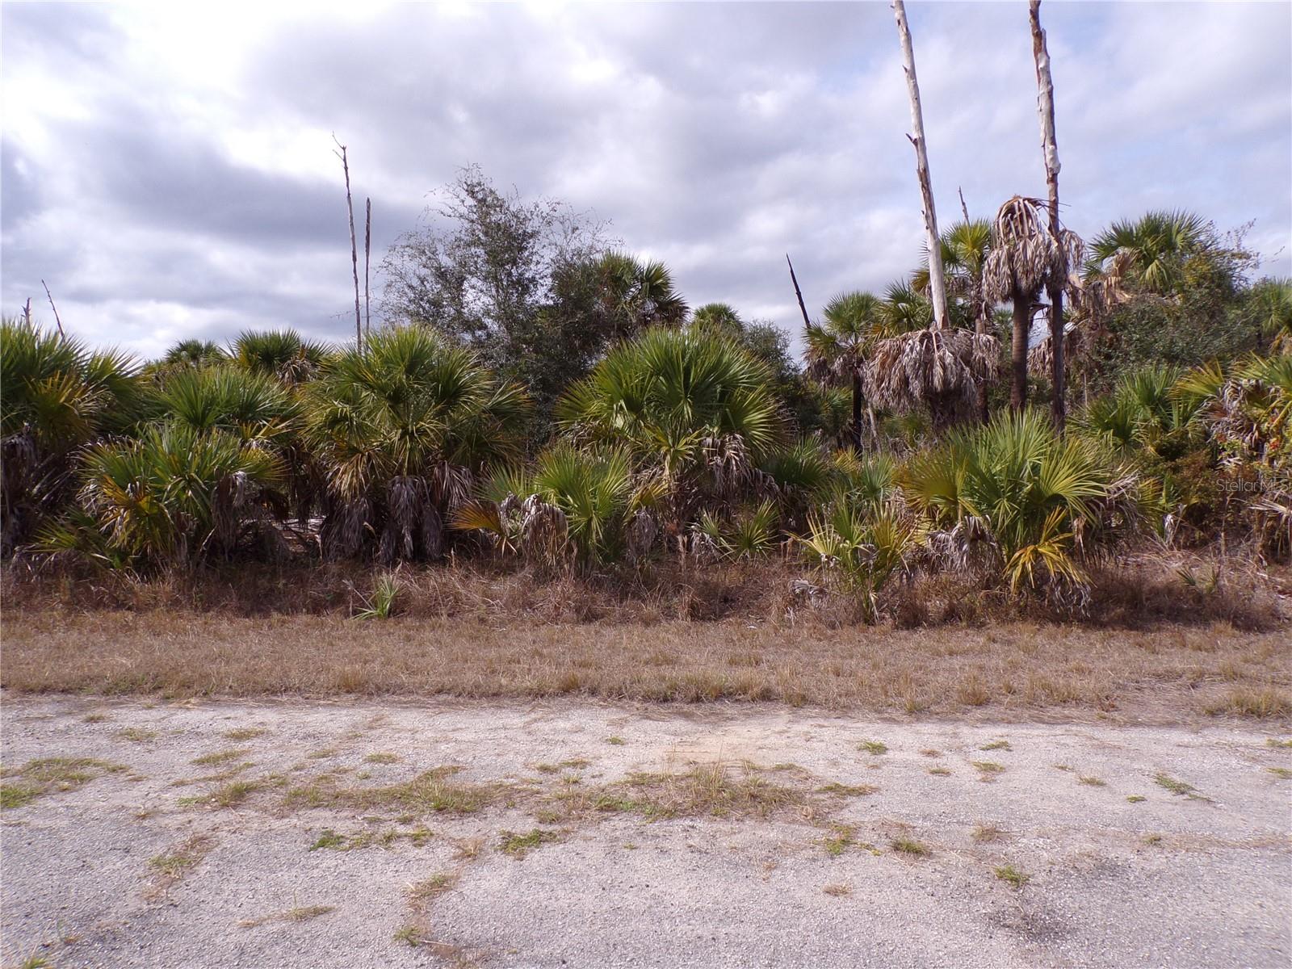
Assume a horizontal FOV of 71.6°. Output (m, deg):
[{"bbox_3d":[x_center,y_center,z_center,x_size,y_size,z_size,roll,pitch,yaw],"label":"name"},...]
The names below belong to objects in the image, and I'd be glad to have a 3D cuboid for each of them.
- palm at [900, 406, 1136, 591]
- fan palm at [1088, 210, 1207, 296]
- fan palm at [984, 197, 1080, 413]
[{"bbox_3d":[5.121,0.316,12.300,3.200,2.650,2.900,0,0,0],"label":"palm"},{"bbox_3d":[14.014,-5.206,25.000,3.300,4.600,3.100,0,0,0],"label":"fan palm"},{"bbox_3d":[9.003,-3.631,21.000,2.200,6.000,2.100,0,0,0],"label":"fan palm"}]

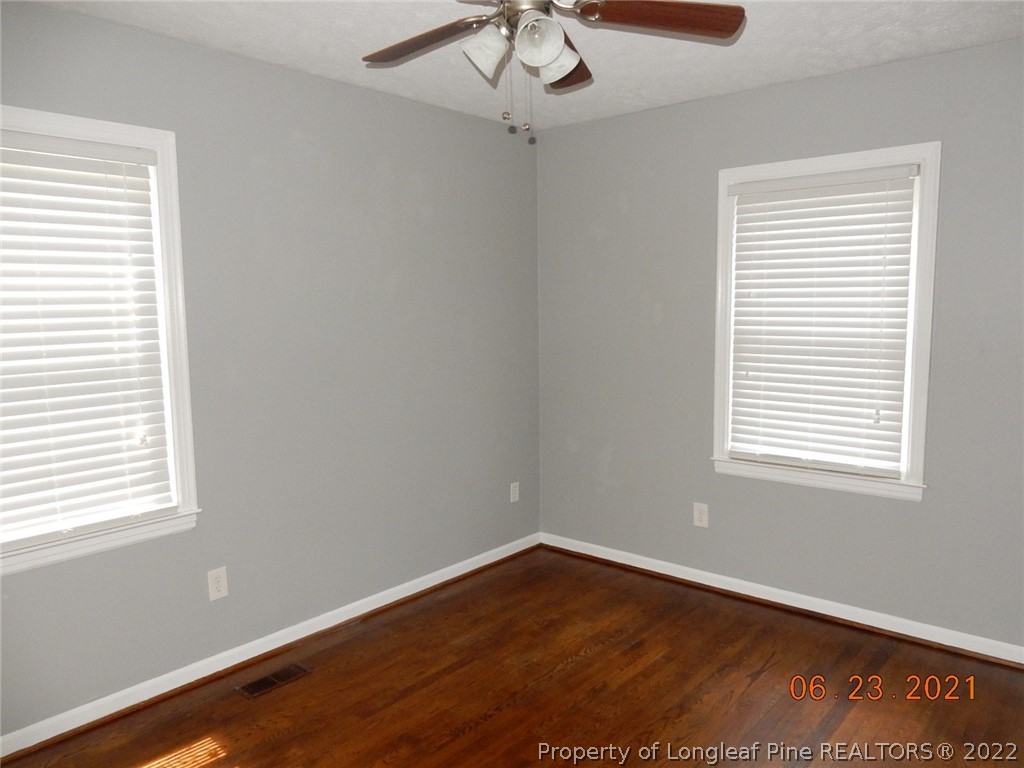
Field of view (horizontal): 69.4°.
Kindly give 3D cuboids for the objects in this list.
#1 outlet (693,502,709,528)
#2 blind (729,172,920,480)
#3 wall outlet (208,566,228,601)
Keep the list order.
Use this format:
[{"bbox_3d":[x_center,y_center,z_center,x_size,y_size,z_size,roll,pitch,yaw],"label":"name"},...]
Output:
[{"bbox_3d":[0.946,0.659,3.708,0.072,0.116,0.010,5,8,40],"label":"outlet"},{"bbox_3d":[1.325,-0.256,3.259,0.774,1.282,0.070,5,8,40],"label":"blind"},{"bbox_3d":[-1.137,0.776,2.870,0.010,0.116,0.072,5,8,40],"label":"wall outlet"}]

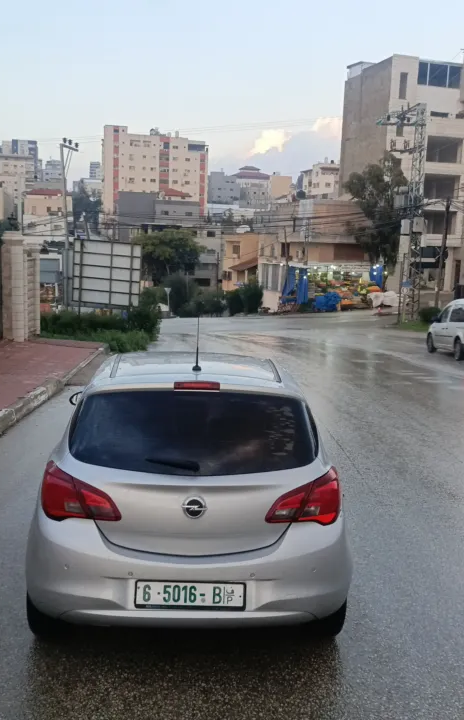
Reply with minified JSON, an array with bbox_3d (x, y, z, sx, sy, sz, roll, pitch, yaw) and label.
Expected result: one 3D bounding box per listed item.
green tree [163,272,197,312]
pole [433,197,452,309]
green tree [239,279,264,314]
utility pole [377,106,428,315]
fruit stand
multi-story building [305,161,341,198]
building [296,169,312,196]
[{"bbox_3d":[-3.732,-4.766,47.771,2.500,3.006,2.500,2,9,0],"label":"green tree"},{"bbox_3d":[15.281,-7.535,48.281,0.320,8.360,0.320,3,10,0],"label":"pole"},{"bbox_3d":[1.469,-4.566,48.296,1.900,2.679,1.900,2,9,0],"label":"green tree"},{"bbox_3d":[11.519,-10.015,45.500,3.400,14.500,1.700,2,9,0],"label":"utility pole"},{"bbox_3d":[8.515,-5.466,49.500,5.400,3.300,2.600,-1,10,-17],"label":"fruit stand"},{"bbox_3d":[25.414,-47.466,179.000,12.000,11.000,11.000,4,10,9],"label":"multi-story building"},{"bbox_3d":[20.509,-48.170,183.346,4.546,7.755,11.000,4,9,10],"label":"building"}]

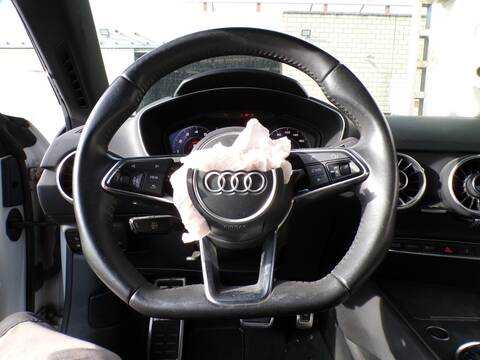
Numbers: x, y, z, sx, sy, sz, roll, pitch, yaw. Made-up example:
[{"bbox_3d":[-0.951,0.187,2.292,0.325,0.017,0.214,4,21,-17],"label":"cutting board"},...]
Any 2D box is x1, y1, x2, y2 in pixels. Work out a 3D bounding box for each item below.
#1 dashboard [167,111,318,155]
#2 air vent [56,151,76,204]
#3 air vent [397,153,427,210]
[{"bbox_3d":[0.003,-0.080,0.680,0.300,0.120,0.040,0,-8,0],"label":"dashboard"},{"bbox_3d":[-0.261,-0.003,0.572,0.095,0.095,0.040,0,3,0],"label":"air vent"},{"bbox_3d":[0.266,0.003,0.572,0.095,0.095,0.040,0,3,0],"label":"air vent"}]

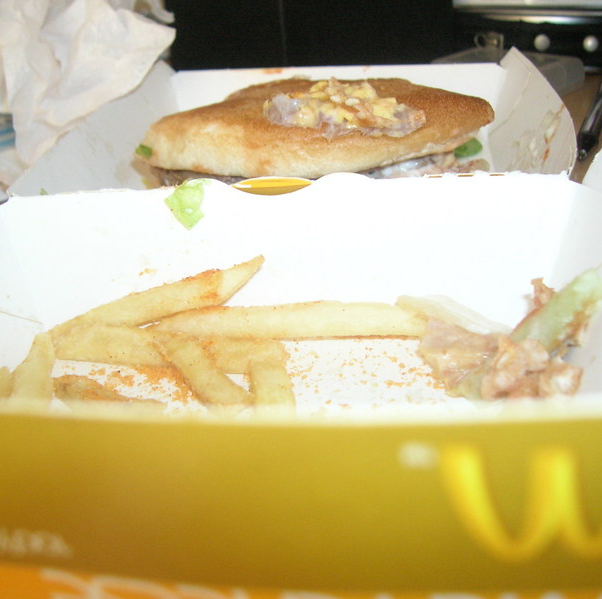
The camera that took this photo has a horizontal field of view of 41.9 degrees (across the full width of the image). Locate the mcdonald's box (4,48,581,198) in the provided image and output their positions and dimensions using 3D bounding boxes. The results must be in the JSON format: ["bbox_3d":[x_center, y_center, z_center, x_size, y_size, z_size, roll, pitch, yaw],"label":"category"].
[{"bbox_3d":[0.005,-0.042,0.248,0.132,0.046,0.143,0,26,9],"label":"mcdonald's box"}]

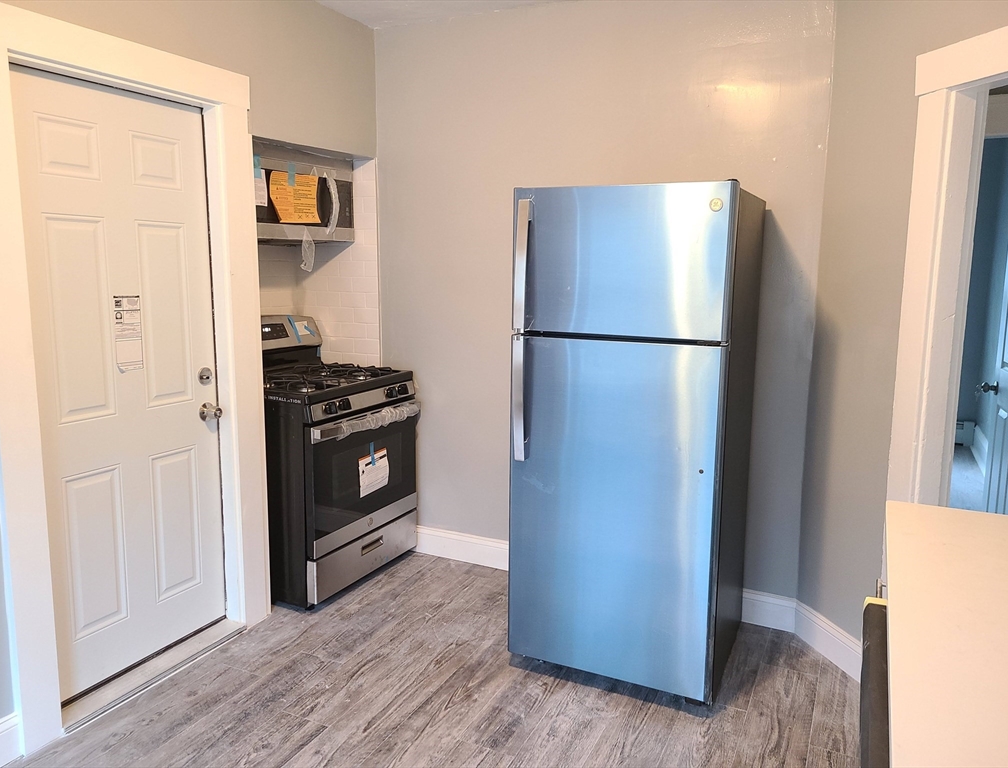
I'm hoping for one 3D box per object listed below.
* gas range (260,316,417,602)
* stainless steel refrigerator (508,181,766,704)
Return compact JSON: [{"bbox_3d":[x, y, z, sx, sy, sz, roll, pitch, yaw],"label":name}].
[{"bbox_3d":[-0.875,0.307,3.573,0.710,1.180,0.760,5,10,26],"label":"gas range"},{"bbox_3d":[0.496,0.169,2.830,0.705,1.705,0.797,5,10,26],"label":"stainless steel refrigerator"}]

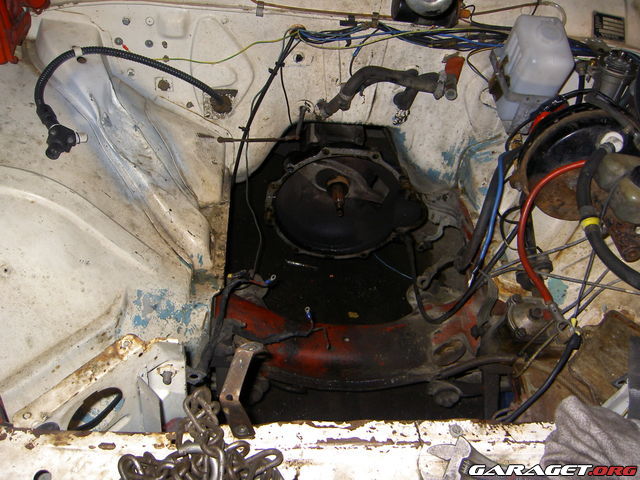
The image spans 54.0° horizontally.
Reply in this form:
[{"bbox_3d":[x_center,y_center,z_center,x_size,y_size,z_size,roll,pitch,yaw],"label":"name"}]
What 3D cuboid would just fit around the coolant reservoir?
[{"bbox_3d":[0.399,-0.312,1.186,0.110,0.178,0.142,3,46,1],"label":"coolant reservoir"}]

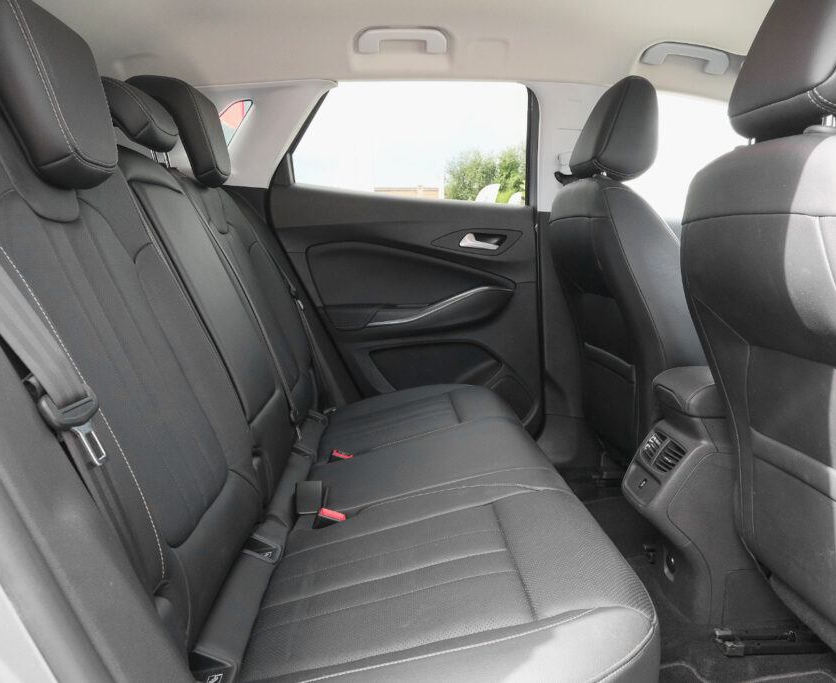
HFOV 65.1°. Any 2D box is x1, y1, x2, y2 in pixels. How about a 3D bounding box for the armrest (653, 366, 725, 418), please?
[{"bbox_3d":[0.608,0.086,1.202,0.300,0.070,0.165,0,10,-2],"label":"armrest"}]

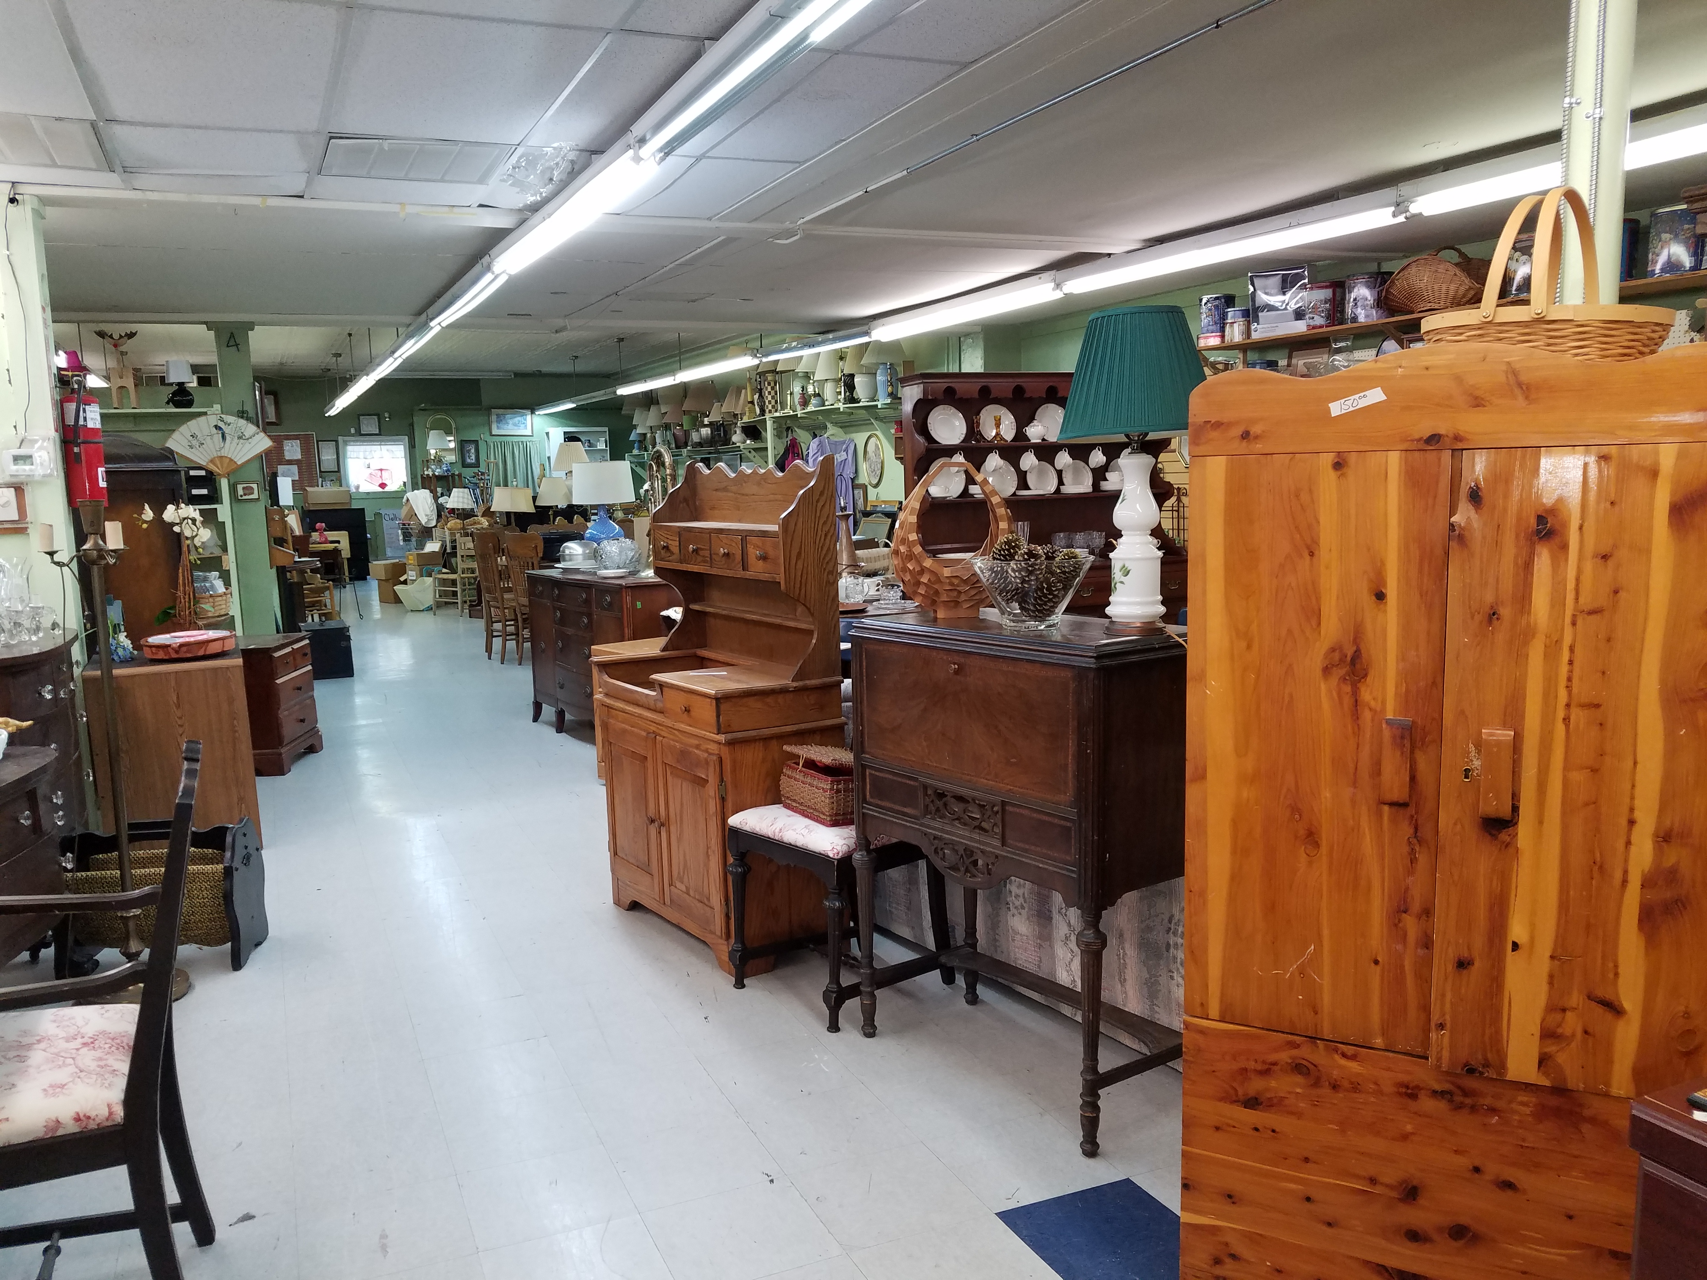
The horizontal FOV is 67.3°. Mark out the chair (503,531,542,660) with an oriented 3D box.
[{"bbox_3d":[-2.329,-0.331,9.827,0.440,1.020,0.520,4,9,35],"label":"chair"}]

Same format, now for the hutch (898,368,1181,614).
[{"bbox_3d":[1.119,-0.530,7.263,1.670,1.920,0.460,-5,8,-24],"label":"hutch"}]

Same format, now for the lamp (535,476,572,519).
[{"bbox_3d":[-2.836,-1.213,12.143,0.330,0.637,0.330,-8,10,-42],"label":"lamp"}]

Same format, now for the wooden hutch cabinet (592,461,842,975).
[{"bbox_3d":[-0.439,0.186,3.998,0.425,1.448,0.860,-7,9,-34],"label":"wooden hutch cabinet"}]

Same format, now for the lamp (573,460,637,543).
[{"bbox_3d":[-1.452,-0.719,7.363,0.365,0.615,0.365,-5,8,-24],"label":"lamp"}]

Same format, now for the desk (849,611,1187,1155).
[{"bbox_3d":[0.395,0.495,2.985,0.385,1.055,0.785,-7,10,-37],"label":"desk"}]

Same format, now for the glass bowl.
[{"bbox_3d":[0.414,-0.111,2.931,0.280,0.156,0.280,-2,8,0],"label":"glass bowl"}]

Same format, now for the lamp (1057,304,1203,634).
[{"bbox_3d":[0.605,-0.359,2.745,0.340,0.685,0.340,-2,8,0],"label":"lamp"}]

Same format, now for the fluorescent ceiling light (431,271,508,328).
[{"bbox_3d":[-2.255,-1.966,7.481,0.120,0.090,2.440,-5,8,-25],"label":"fluorescent ceiling light"}]

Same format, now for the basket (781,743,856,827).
[{"bbox_3d":[-0.039,0.369,3.387,0.200,0.165,0.250,-7,9,-33],"label":"basket"}]

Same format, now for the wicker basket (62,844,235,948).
[{"bbox_3d":[-2.110,0.797,3.913,0.460,0.265,0.210,-2,8,-5],"label":"wicker basket"}]

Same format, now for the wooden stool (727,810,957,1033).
[{"bbox_3d":[-0.033,0.723,3.540,0.460,0.486,0.430,-9,10,-42],"label":"wooden stool"}]

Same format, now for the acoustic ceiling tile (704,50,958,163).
[{"bbox_3d":[-0.113,-1.678,4.089,0.385,0.020,1.220,-5,8,-24],"label":"acoustic ceiling tile"}]

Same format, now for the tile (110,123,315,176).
[{"bbox_3d":[-2.132,-1.646,4.292,0.605,0.020,0.640,-5,8,-24],"label":"tile"}]

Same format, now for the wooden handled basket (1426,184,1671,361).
[{"bbox_3d":[1.123,-0.560,2.078,0.410,0.342,0.360,5,10,40],"label":"wooden handled basket"}]

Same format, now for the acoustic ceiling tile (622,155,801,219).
[{"bbox_3d":[-0.574,-1.800,5.113,0.385,0.020,1.080,-5,8,-24],"label":"acoustic ceiling tile"}]

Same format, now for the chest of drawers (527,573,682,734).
[{"bbox_3d":[-1.262,0.088,7.004,0.520,0.900,1.400,-7,9,-33],"label":"chest of drawers"}]

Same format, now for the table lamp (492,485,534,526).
[{"bbox_3d":[-3.181,-1.158,12.038,0.400,0.573,0.400,-8,10,-42],"label":"table lamp"}]

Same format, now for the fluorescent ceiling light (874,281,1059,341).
[{"bbox_3d":[0.709,-2.220,8.727,0.120,0.090,2.440,-5,8,-25],"label":"fluorescent ceiling light"}]

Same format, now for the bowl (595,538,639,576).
[{"bbox_3d":[-1.316,-0.465,7.150,0.240,0.195,0.240,-2,8,0],"label":"bowl"}]

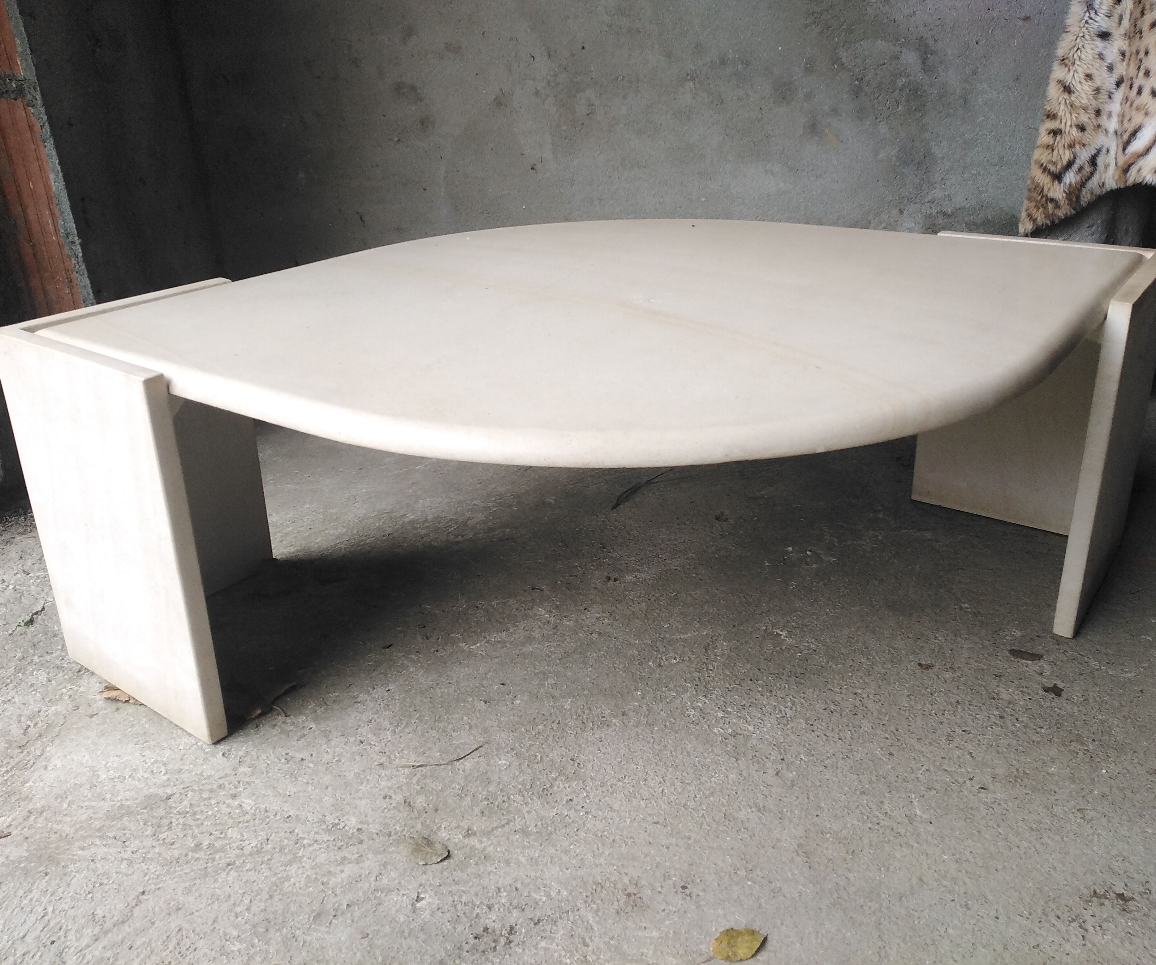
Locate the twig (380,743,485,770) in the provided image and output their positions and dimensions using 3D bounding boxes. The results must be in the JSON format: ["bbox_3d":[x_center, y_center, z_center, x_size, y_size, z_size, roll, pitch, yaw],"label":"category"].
[{"bbox_3d":[-0.143,0.276,0.960,0.112,0.006,0.023,-8,23,-16],"label":"twig"}]

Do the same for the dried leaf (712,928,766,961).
[{"bbox_3d":[0.122,0.345,0.727,0.044,0.008,0.029,-9,23,-16],"label":"dried leaf"}]

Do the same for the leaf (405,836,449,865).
[{"bbox_3d":[-0.131,0.315,0.825,0.044,0.006,0.030,8,25,23],"label":"leaf"}]

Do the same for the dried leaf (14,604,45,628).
[{"bbox_3d":[-0.690,0.168,1.221,0.024,0.010,0.051,-4,23,-4],"label":"dried leaf"}]

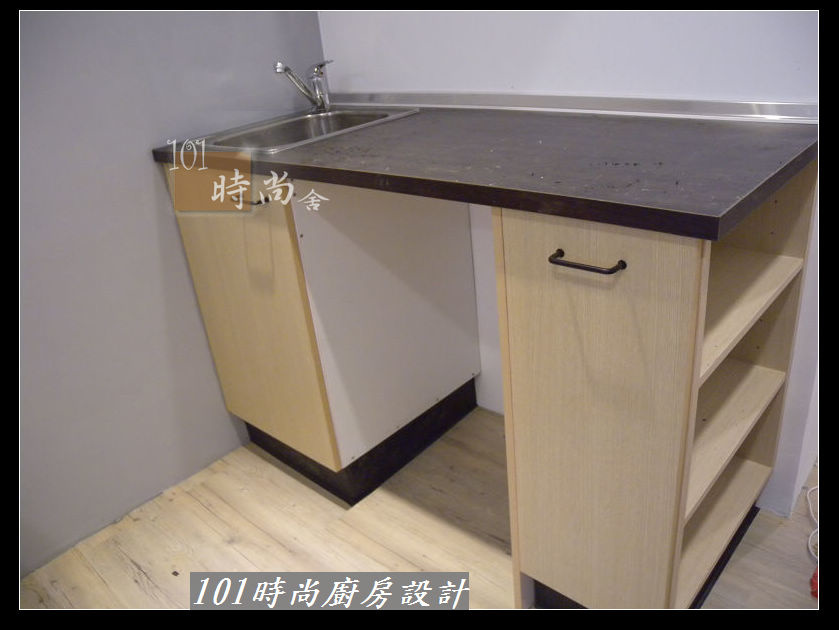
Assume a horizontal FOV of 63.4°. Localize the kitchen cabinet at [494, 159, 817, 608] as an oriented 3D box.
[{"bbox_3d":[0.440,0.152,1.270,0.320,0.837,0.513,16,33,39],"label":"kitchen cabinet"}]

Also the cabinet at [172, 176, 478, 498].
[{"bbox_3d":[-0.220,-0.102,1.840,0.472,0.727,0.576,16,33,39],"label":"cabinet"}]

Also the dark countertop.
[{"bbox_3d":[0.047,-0.353,1.418,1.342,0.030,0.587,16,33,39],"label":"dark countertop"}]

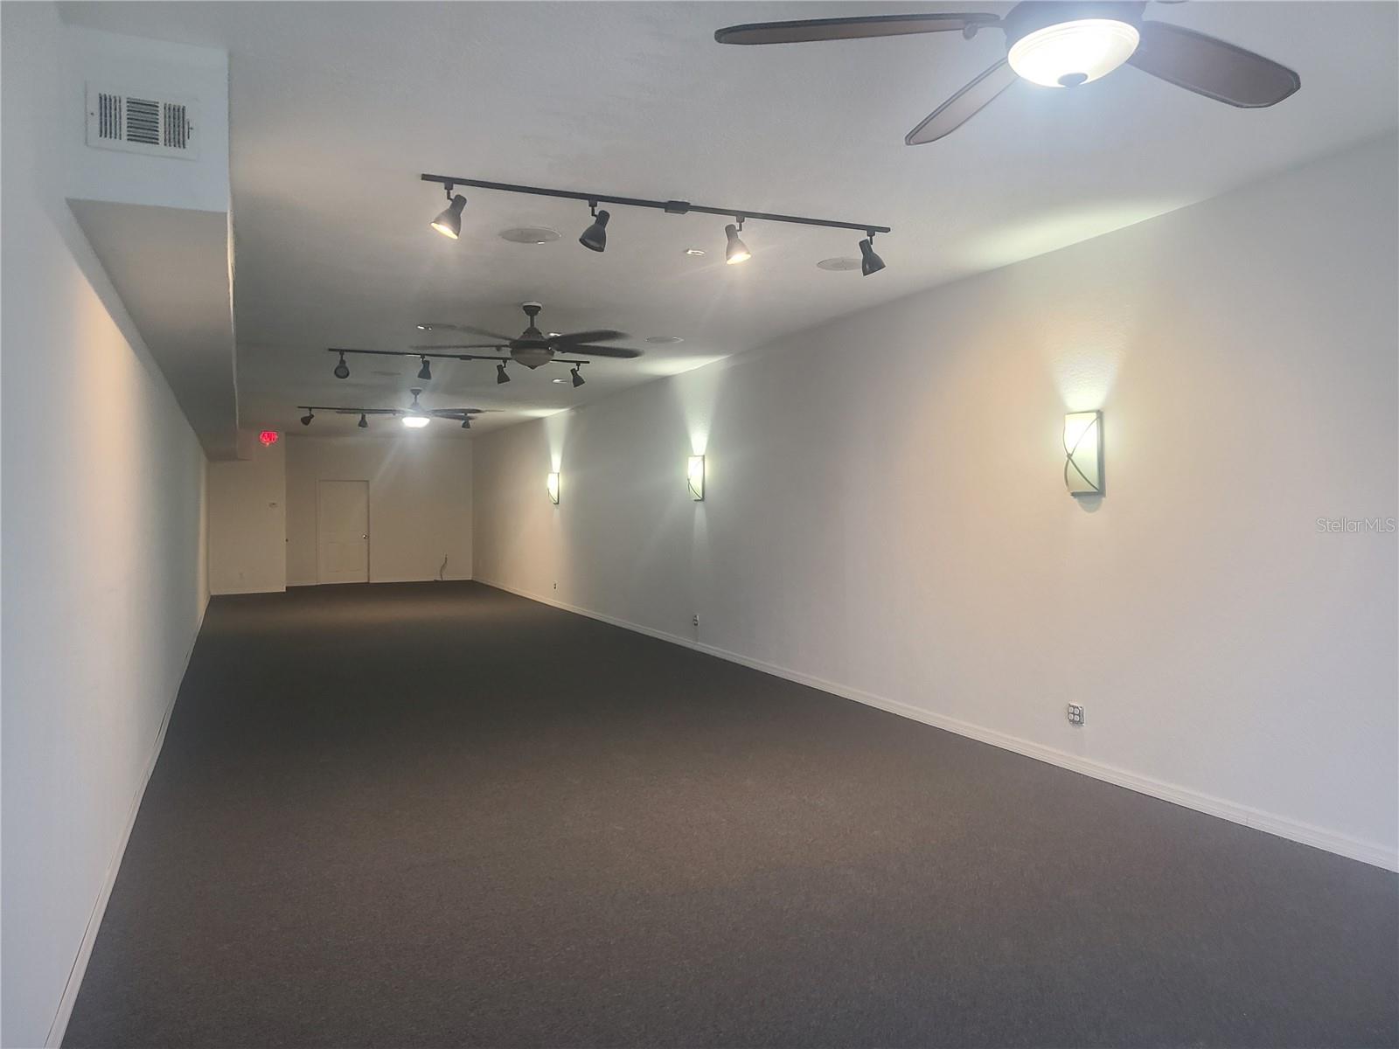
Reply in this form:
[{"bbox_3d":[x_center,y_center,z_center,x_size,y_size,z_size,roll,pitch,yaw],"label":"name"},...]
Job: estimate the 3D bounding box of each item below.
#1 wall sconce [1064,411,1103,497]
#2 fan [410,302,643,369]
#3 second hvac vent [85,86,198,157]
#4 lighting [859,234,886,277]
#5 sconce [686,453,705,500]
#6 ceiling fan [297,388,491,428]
[{"bbox_3d":[2.116,-0.385,5.805,0.125,0.465,0.190,-1,1,-24],"label":"wall sconce"},{"bbox_3d":[-1.180,-1.336,7.510,1.680,0.470,1.680,-1,1,-24],"label":"fan"},{"bbox_3d":[-1.724,-1.248,3.250,0.300,0.195,0.025,-1,1,-24],"label":"second hvac vent"},{"bbox_3d":[0.917,-1.427,5.567,0.130,0.220,0.125,-1,1,-24],"label":"lighting"},{"bbox_3d":[-0.043,-0.463,10.767,0.125,0.465,0.190,-1,1,-24],"label":"sconce"},{"bbox_3d":[-3.416,-1.398,12.677,1.680,0.460,1.680,-1,1,-24],"label":"ceiling fan"}]

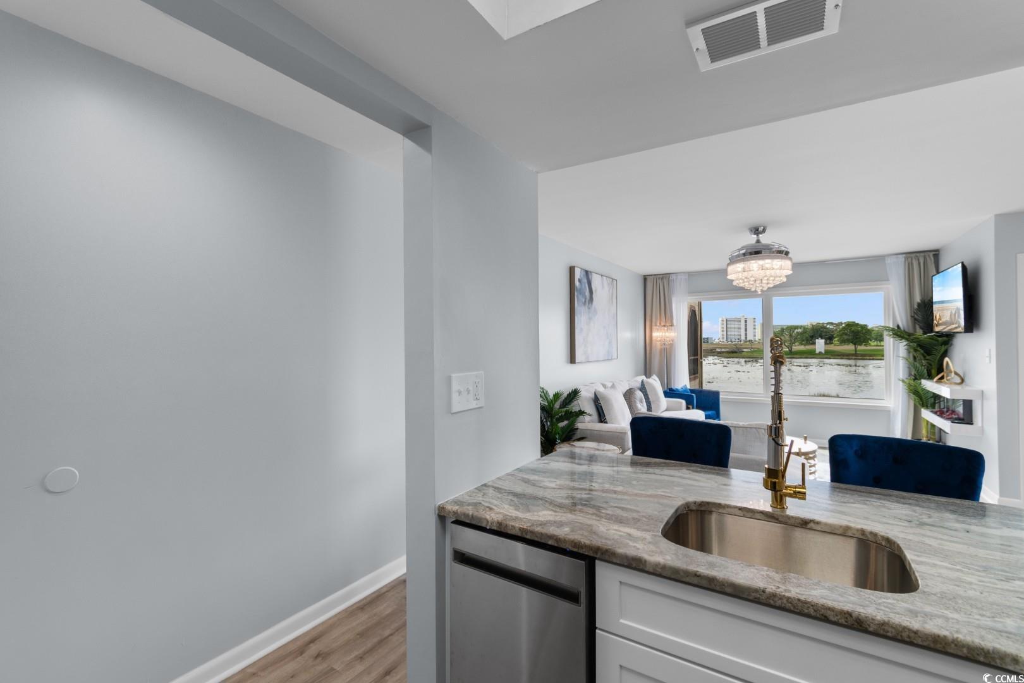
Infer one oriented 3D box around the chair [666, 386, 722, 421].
[{"bbox_3d":[2.449,1.044,6.003,0.720,0.720,0.700,0,0,-39],"label":"chair"}]

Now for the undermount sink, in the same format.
[{"bbox_3d":[0.671,0.606,1.082,0.520,0.210,0.375,-1,0,34],"label":"undermount sink"}]

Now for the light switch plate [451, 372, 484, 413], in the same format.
[{"bbox_3d":[-0.142,0.170,1.435,0.012,0.124,0.172,-1,0,34],"label":"light switch plate"}]

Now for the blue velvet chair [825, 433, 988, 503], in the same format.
[{"bbox_3d":[1.340,0.884,1.419,0.460,1.040,0.540,-1,0,34],"label":"blue velvet chair"}]

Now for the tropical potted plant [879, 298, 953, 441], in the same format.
[{"bbox_3d":[4.371,0.455,4.660,0.700,1.850,0.780,-1,0,34],"label":"tropical potted plant"}]

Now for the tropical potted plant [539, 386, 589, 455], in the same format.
[{"bbox_3d":[0.396,0.899,3.645,0.620,1.040,0.620,-1,0,34],"label":"tropical potted plant"}]

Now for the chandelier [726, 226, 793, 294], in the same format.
[{"bbox_3d":[2.215,-0.734,3.844,0.520,0.610,0.520,-1,0,34],"label":"chandelier"}]

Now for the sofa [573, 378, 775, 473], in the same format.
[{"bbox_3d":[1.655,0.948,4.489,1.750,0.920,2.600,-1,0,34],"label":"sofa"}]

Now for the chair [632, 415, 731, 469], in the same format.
[{"bbox_3d":[0.692,0.892,1.850,0.460,1.040,0.540,-1,0,34],"label":"chair"}]

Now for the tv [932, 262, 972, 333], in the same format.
[{"bbox_3d":[4.357,-0.396,4.221,0.060,0.620,1.050,-1,0,34],"label":"tv"}]

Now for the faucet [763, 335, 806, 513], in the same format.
[{"bbox_3d":[0.755,0.240,1.187,0.105,0.510,0.230,-1,0,34],"label":"faucet"}]

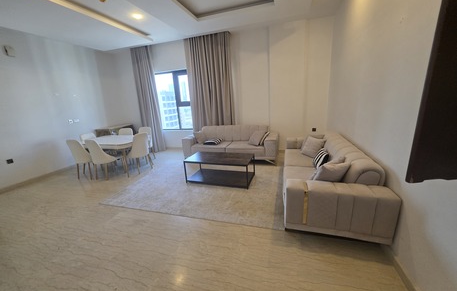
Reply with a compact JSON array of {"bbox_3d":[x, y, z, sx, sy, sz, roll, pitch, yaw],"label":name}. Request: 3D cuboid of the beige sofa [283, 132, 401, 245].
[{"bbox_3d":[1.365,0.308,2.596,0.928,0.768,2.102,2,16,18],"label":"beige sofa"}]

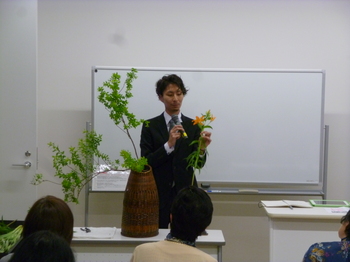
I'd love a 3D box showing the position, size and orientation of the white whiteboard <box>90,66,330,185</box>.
[{"bbox_3d":[0.264,-0.038,6.800,1.810,0.905,0.050,1,3,0],"label":"white whiteboard"}]

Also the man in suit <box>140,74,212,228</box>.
[{"bbox_3d":[0.000,0.475,6.010,0.510,1.740,0.450,1,3,-4],"label":"man in suit"}]

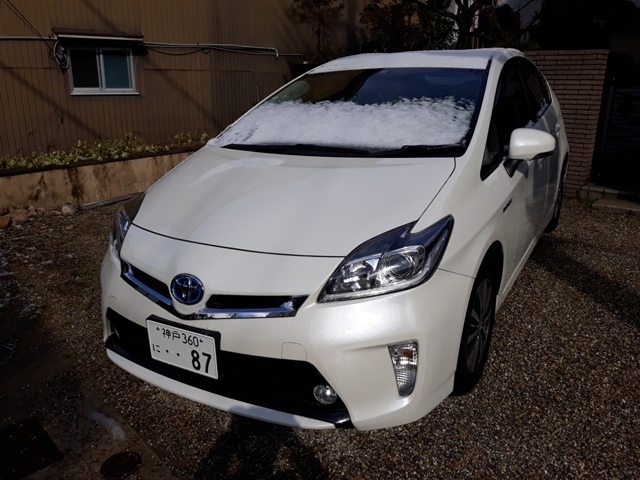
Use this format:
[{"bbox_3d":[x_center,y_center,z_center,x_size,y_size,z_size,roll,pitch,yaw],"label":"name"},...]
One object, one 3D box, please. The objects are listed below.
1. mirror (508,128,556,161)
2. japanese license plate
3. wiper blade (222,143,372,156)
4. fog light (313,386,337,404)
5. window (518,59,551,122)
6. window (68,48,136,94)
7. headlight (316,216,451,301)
[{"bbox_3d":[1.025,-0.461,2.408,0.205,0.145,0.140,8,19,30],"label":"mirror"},{"bbox_3d":[-0.499,0.397,1.815,0.335,0.168,0.025,8,19,30],"label":"japanese license plate"},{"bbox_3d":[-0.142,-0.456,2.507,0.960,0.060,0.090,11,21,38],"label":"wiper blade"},{"bbox_3d":[0.018,0.520,1.684,0.077,0.068,0.050,8,19,30],"label":"fog light"},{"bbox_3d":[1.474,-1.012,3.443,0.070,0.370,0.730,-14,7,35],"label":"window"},{"bbox_3d":[-3.539,-2.757,8.185,1.000,0.730,0.100,-9,18,-28],"label":"window"},{"bbox_3d":[0.252,0.059,1.720,0.310,0.210,0.540,8,19,30],"label":"headlight"}]

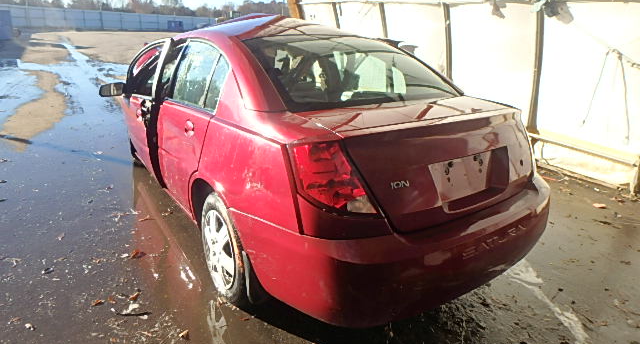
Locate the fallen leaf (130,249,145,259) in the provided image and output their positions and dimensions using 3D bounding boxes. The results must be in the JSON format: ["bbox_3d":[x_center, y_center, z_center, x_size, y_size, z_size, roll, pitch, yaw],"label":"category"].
[{"bbox_3d":[-1.199,0.540,2.574,0.095,0.030,0.116,-4,21,-15],"label":"fallen leaf"}]

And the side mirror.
[{"bbox_3d":[-1.734,-0.685,3.225,0.200,0.120,0.115,-8,22,-24],"label":"side mirror"}]

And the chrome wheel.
[{"bbox_3d":[-0.498,0.410,2.175,0.170,0.445,0.445,-11,24,-32],"label":"chrome wheel"}]

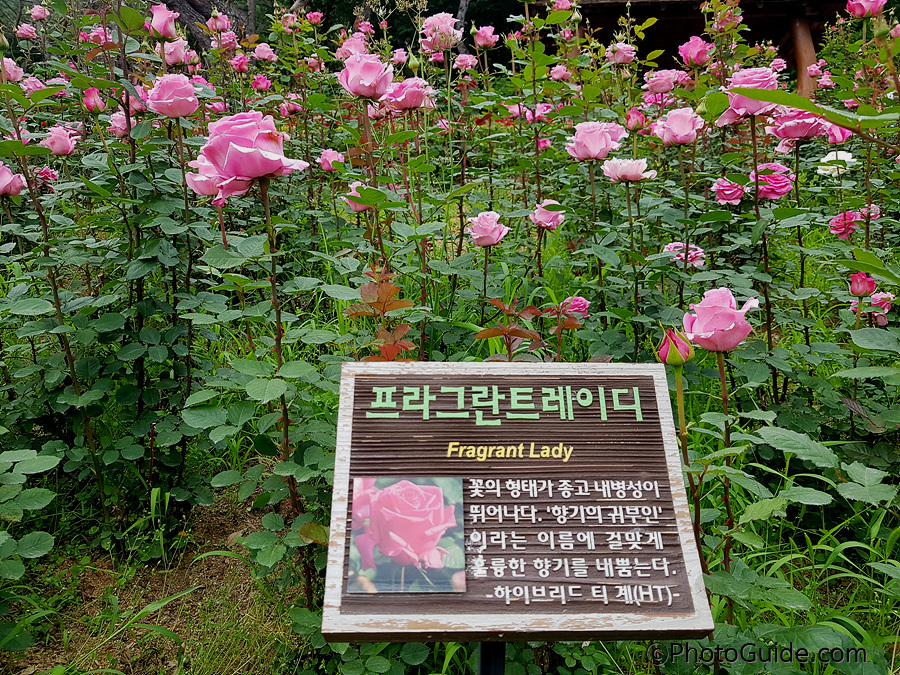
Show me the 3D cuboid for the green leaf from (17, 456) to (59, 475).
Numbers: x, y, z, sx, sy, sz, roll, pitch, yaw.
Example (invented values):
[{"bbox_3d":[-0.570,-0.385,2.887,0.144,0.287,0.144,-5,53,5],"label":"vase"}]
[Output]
[{"bbox_3d":[-0.580,0.178,0.950,0.066,0.012,0.038,-12,26,0],"label":"green leaf"}]

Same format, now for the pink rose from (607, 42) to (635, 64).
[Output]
[{"bbox_3d":[0.605,-1.008,2.400,0.099,0.078,0.098,0,17,0],"label":"pink rose"}]

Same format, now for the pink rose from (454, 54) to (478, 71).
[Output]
[{"bbox_3d":[0.059,-0.976,2.400,0.085,0.060,0.085,0,22,1],"label":"pink rose"}]

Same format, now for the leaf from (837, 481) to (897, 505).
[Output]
[{"bbox_3d":[0.481,0.179,0.780,0.067,0.014,0.060,0,25,-7],"label":"leaf"}]

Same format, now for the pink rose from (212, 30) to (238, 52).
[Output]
[{"bbox_3d":[-0.797,-1.051,2.400,0.092,0.078,0.092,0,17,0],"label":"pink rose"}]

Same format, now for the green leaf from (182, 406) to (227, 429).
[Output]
[{"bbox_3d":[-0.370,0.121,1.020,0.066,0.013,0.047,-1,37,-1],"label":"green leaf"}]

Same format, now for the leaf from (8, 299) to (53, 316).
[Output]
[{"bbox_3d":[-0.776,-0.056,1.250,0.076,0.013,0.048,-5,42,-5],"label":"leaf"}]

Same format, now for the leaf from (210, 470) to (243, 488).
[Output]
[{"bbox_3d":[-0.354,0.225,1.070,0.051,0.013,0.038,0,37,0],"label":"leaf"}]

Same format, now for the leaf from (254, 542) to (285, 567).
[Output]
[{"bbox_3d":[-0.305,0.369,1.150,0.052,0.015,0.055,-12,34,-18],"label":"leaf"}]

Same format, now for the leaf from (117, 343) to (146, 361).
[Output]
[{"bbox_3d":[-0.613,0.028,1.300,0.061,0.014,0.038,-20,53,0],"label":"leaf"}]

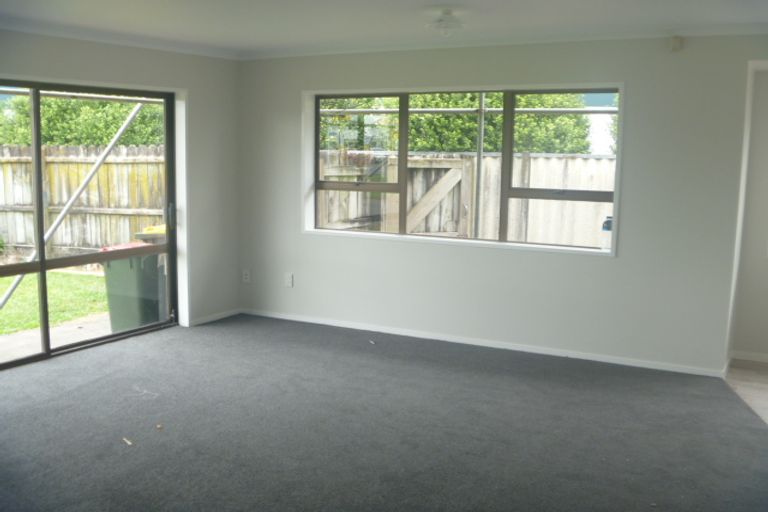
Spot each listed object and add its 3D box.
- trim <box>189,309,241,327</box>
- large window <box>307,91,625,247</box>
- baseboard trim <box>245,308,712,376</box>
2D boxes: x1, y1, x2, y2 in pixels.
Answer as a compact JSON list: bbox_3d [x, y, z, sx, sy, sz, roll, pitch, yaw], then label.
[{"bbox_3d":[-1.519,0.563,6.823,0.018,0.055,0.730,5,10,28],"label":"trim"},{"bbox_3d":[0.529,-0.717,5.994,2.655,1.190,0.100,5,10,28],"label":"large window"},{"bbox_3d":[0.511,0.677,6.121,4.261,0.059,0.018,5,10,28],"label":"baseboard trim"}]

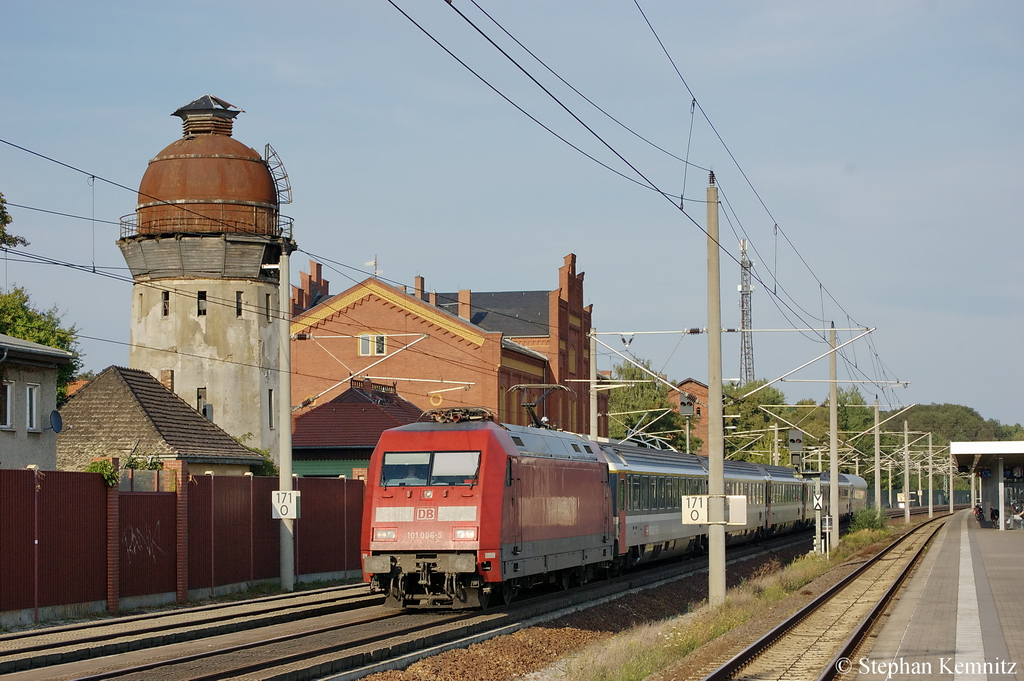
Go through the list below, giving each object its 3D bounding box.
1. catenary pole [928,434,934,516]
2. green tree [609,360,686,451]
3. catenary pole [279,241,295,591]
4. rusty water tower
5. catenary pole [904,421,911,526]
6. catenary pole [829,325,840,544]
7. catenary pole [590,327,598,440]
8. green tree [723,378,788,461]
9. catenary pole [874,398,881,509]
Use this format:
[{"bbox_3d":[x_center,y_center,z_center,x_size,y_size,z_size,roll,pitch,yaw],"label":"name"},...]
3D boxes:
[{"bbox_3d":[48.317,15.550,268.550,0.420,9.893,0.420,-1,-4,11],"label":"catenary pole"},{"bbox_3d":[11.878,8.779,199.853,8.200,14.495,8.200,-1,-4,11],"label":"green tree"},{"bbox_3d":[-6.498,2.170,67.304,0.390,10.108,0.390,0,-4,0],"label":"catenary pole"},{"bbox_3d":[-15.223,-0.922,116.315,8.800,22.820,8.800,-1,-4,11],"label":"rusty water tower"},{"bbox_3d":[38.632,12.862,227.640,0.420,10.094,0.420,-1,-4,11],"label":"catenary pole"},{"bbox_3d":[16.914,5.068,122.228,0.420,11.846,0.420,-1,-4,11],"label":"catenary pole"},{"bbox_3d":[4.406,5.163,124.429,0.380,11.636,0.380,-1,-4,11],"label":"catenary pole"},{"bbox_3d":[29.761,13.223,284.741,9.000,16.689,9.000,-1,-4,11],"label":"green tree"},{"bbox_3d":[27.956,9.447,178.259,0.400,10.333,0.400,-1,-4,11],"label":"catenary pole"}]

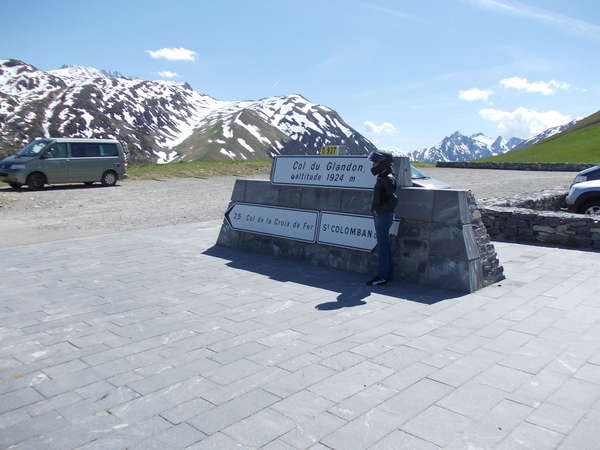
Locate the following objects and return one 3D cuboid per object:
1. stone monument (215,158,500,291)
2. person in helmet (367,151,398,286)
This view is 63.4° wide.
[{"bbox_3d":[0.619,-0.274,7.981,5.019,1.699,1.067,7,11,41],"label":"stone monument"},{"bbox_3d":[1.110,-0.091,6.487,0.430,1.750,0.500,-1,8,-8],"label":"person in helmet"}]

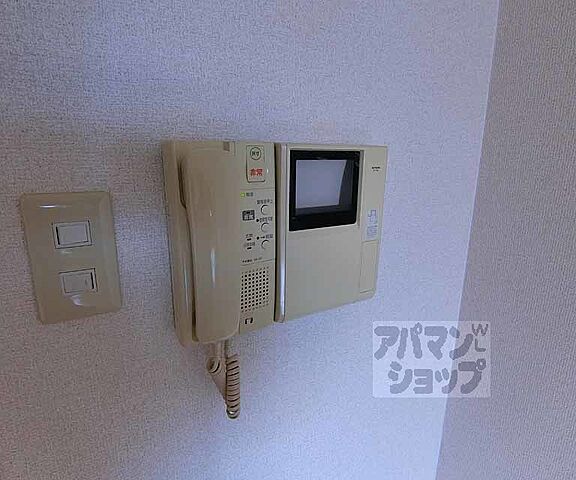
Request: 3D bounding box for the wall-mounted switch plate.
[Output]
[{"bbox_3d":[-0.195,0.017,0.304,0.070,0.120,0.010,-6,14,-29],"label":"wall-mounted switch plate"}]

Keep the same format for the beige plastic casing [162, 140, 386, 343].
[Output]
[{"bbox_3d":[-0.002,-0.007,0.382,0.248,0.198,0.064,-6,14,-29],"label":"beige plastic casing"}]

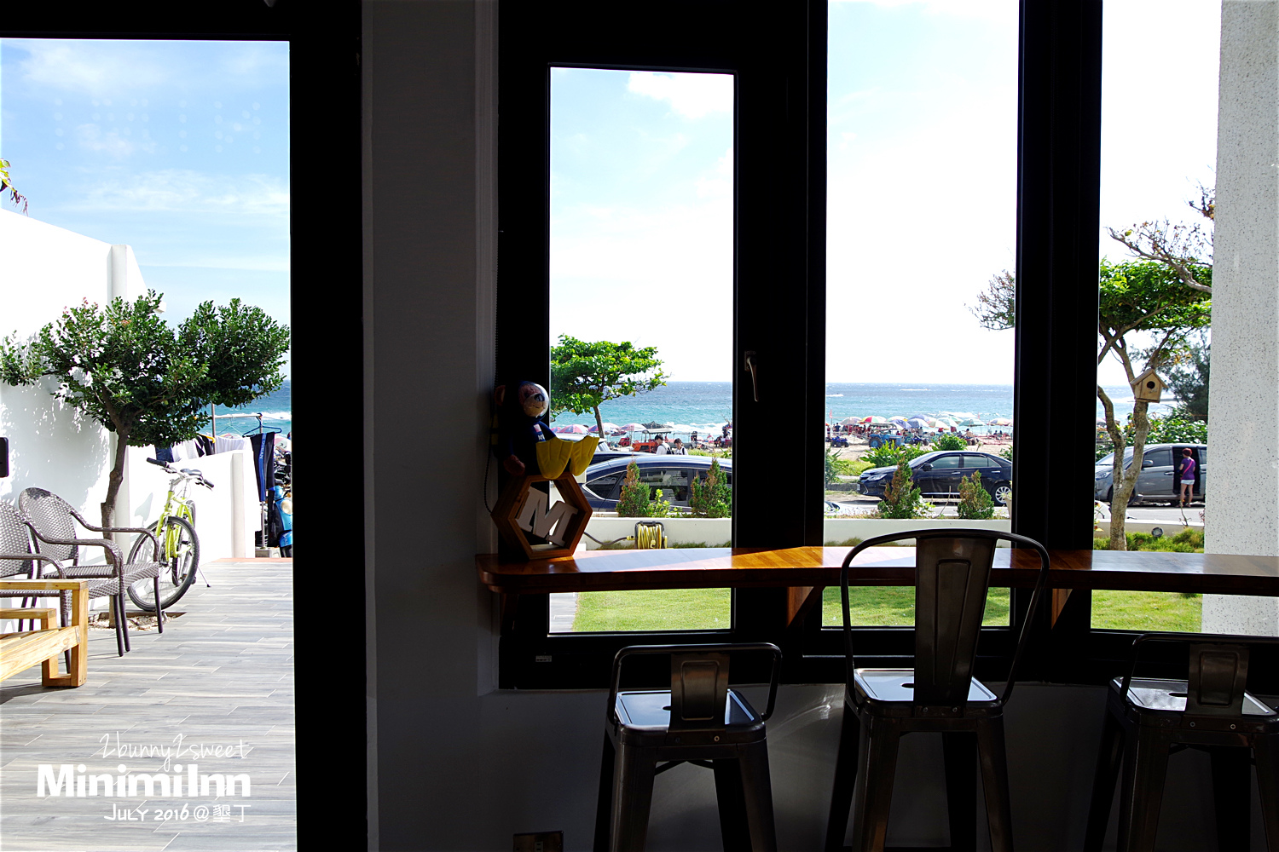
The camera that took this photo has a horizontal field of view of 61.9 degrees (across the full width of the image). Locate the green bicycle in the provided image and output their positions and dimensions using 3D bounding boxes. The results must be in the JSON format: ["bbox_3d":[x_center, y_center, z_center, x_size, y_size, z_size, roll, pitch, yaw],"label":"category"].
[{"bbox_3d":[-3.489,0.750,8.069,0.570,1.075,1.595,0,2,-13],"label":"green bicycle"}]

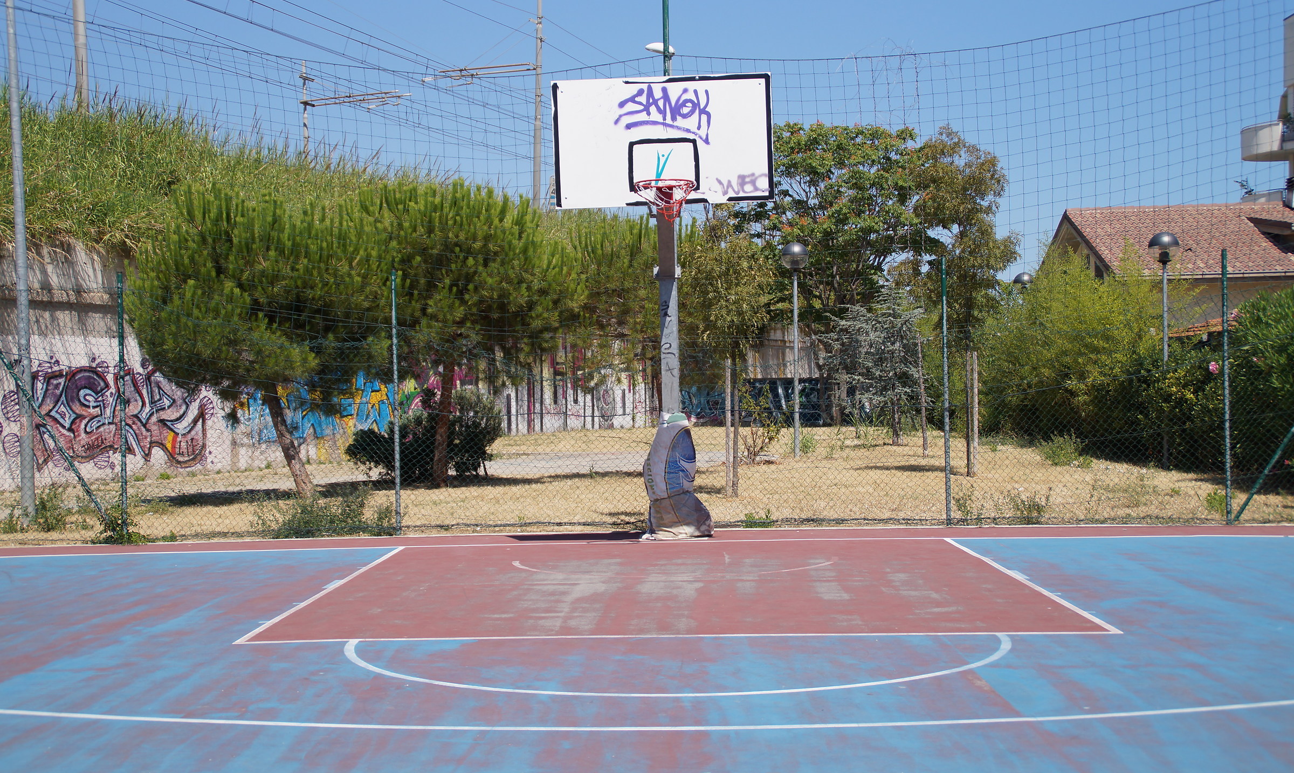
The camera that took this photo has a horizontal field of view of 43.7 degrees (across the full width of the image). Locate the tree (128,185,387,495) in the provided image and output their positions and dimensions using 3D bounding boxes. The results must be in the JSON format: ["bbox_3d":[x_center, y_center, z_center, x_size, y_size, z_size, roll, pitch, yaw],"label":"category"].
[{"bbox_3d":[-5.042,-0.535,20.900,3.350,4.044,3.300,-1,0,1],"label":"tree"}]

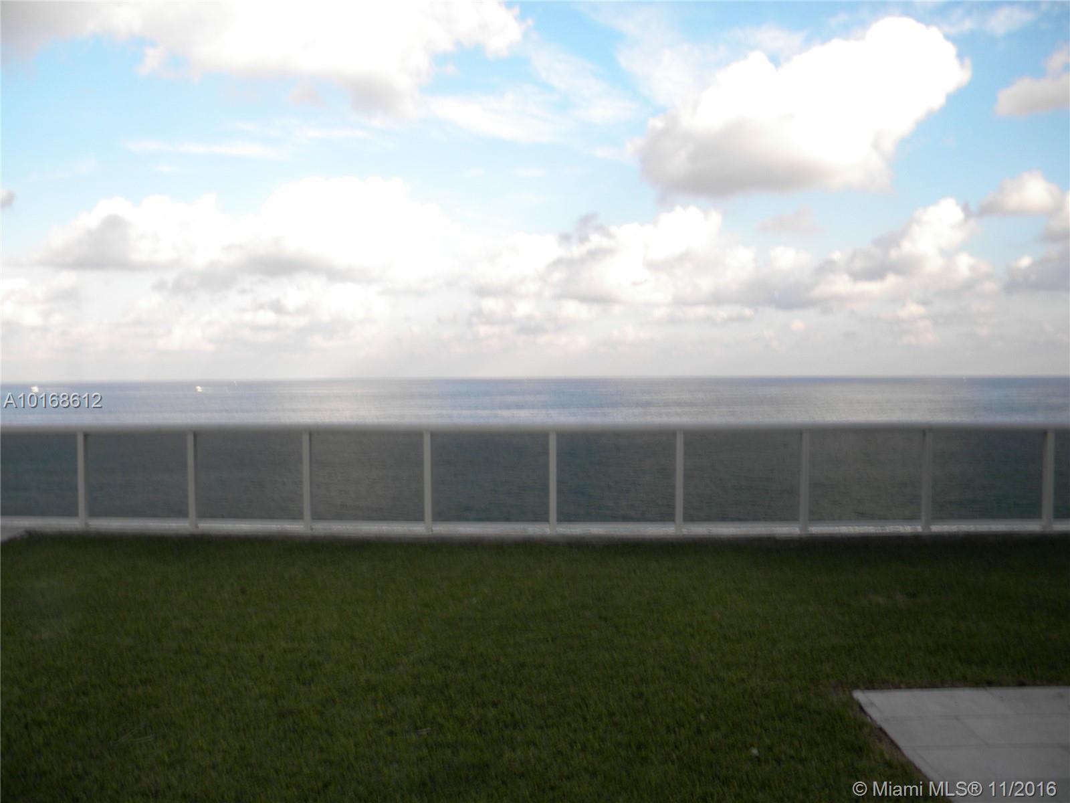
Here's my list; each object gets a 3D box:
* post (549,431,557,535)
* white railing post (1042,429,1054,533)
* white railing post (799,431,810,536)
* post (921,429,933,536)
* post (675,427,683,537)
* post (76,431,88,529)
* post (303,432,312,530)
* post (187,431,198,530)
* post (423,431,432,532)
[{"bbox_3d":[0.174,0.788,8.451,0.066,1.008,0.066,0,2,2],"label":"post"},{"bbox_3d":[4.991,0.757,8.427,0.066,1.002,0.066,0,2,2],"label":"white railing post"},{"bbox_3d":[2.612,0.782,8.390,0.066,1.012,0.066,0,2,2],"label":"white railing post"},{"bbox_3d":[3.806,0.754,8.397,0.066,1.008,0.066,0,2,2],"label":"post"},{"bbox_3d":[1.399,0.780,8.408,0.066,1.017,0.066,0,2,2],"label":"post"},{"bbox_3d":[-4.621,0.796,8.855,0.066,1.002,0.066,0,2,2],"label":"post"},{"bbox_3d":[-2.256,0.786,8.610,0.066,1.009,0.066,0,2,2],"label":"post"},{"bbox_3d":[-3.444,0.788,8.722,0.066,0.999,0.066,0,2,2],"label":"post"},{"bbox_3d":[-1.050,0.782,8.519,0.066,1.008,0.066,0,2,2],"label":"post"}]

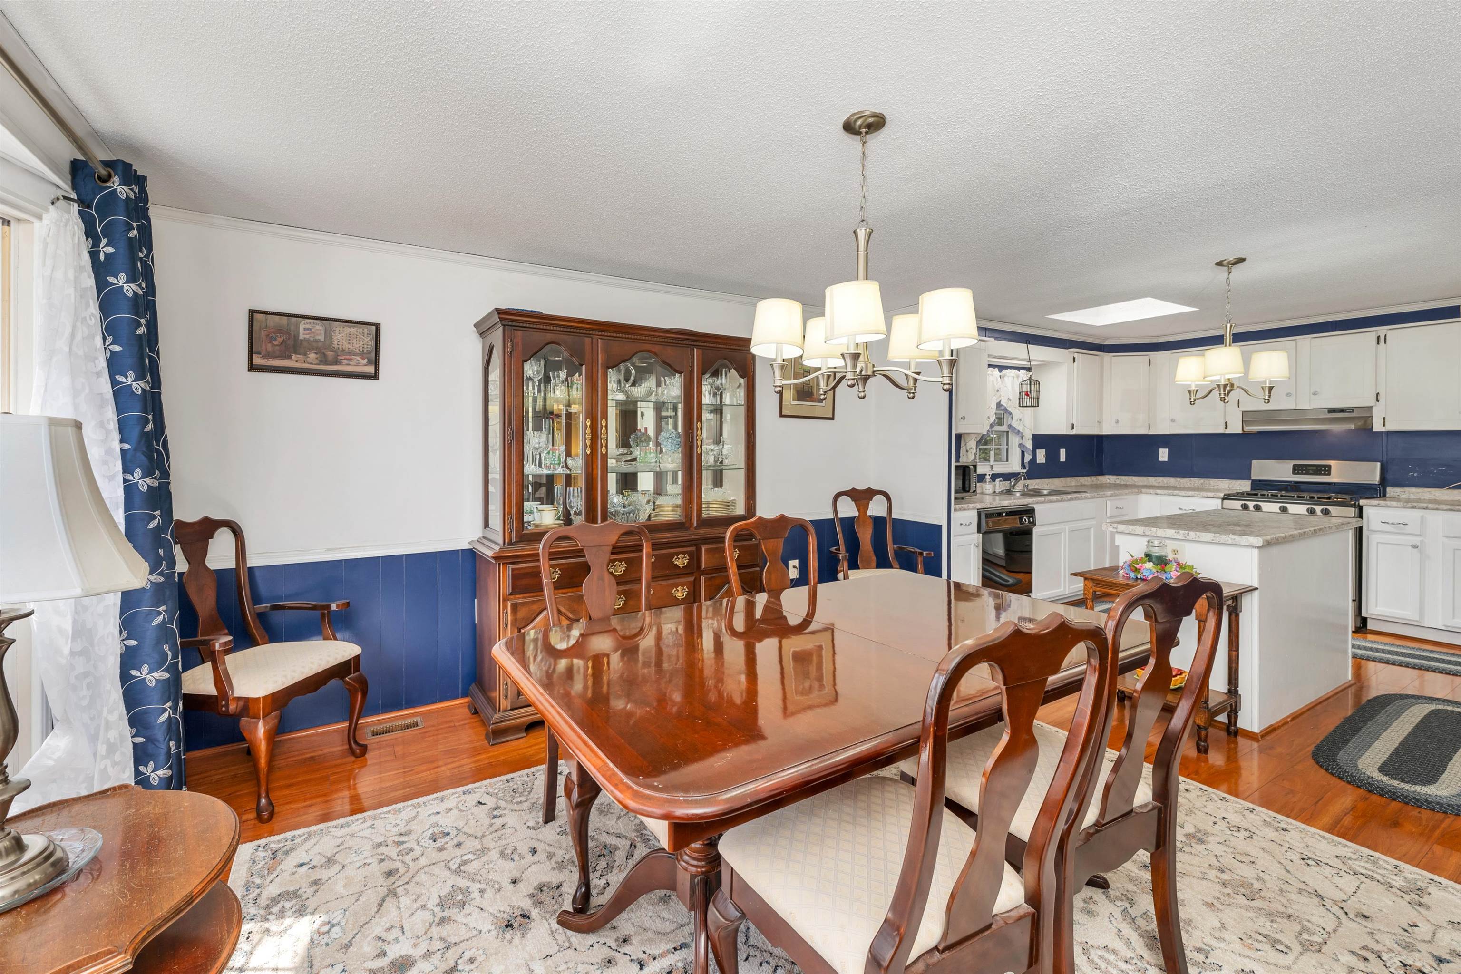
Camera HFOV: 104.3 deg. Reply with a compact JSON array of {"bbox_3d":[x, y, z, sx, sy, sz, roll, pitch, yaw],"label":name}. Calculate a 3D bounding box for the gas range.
[{"bbox_3d":[4.521,0.398,4.542,0.670,1.160,0.760,-2,4,-32],"label":"gas range"}]

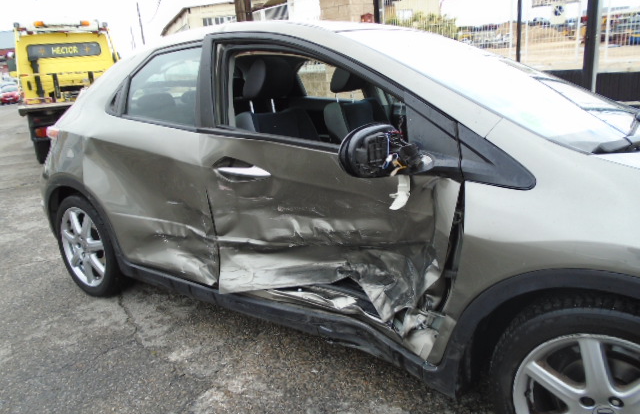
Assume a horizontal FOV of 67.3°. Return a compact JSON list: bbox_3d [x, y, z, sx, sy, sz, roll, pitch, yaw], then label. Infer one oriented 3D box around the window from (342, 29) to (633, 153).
[{"bbox_3d":[0.762,-0.584,1.965,1.000,0.140,1.380,33,33,24],"label":"window"}]

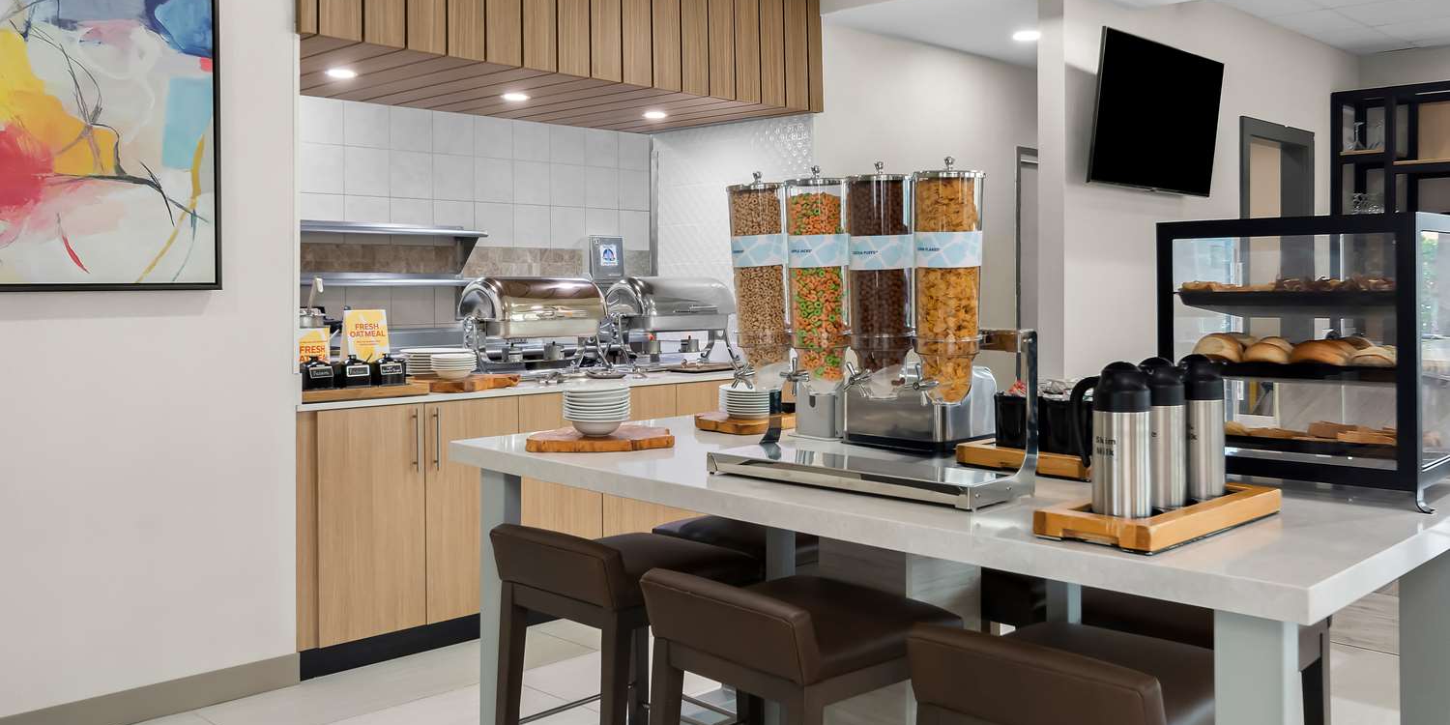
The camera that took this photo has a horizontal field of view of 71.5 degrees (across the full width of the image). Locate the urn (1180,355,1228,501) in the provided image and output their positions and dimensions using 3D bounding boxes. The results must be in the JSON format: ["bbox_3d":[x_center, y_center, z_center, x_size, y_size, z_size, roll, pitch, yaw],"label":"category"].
[{"bbox_3d":[0.951,0.131,2.056,0.150,0.295,0.112,3,4,43],"label":"urn"}]

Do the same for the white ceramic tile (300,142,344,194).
[{"bbox_3d":[-1.765,-0.849,4.397,0.215,0.217,0.012,-3,4,-41],"label":"white ceramic tile"}]

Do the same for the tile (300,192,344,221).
[{"bbox_3d":[-1.765,-0.629,4.397,0.215,0.217,0.012,-3,4,-41],"label":"tile"}]

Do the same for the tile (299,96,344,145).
[{"bbox_3d":[-1.663,-0.998,4.143,0.200,0.188,0.010,-2,3,-40],"label":"tile"}]

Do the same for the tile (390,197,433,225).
[{"bbox_3d":[-1.446,-0.650,4.645,0.215,0.217,0.012,-3,4,-41],"label":"tile"}]

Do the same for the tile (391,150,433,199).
[{"bbox_3d":[-1.364,-0.815,4.386,0.200,0.200,0.010,-2,3,-40],"label":"tile"}]

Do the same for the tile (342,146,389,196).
[{"bbox_3d":[-1.513,-0.805,4.265,0.200,0.200,0.010,-2,3,-40],"label":"tile"}]

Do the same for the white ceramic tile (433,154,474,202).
[{"bbox_3d":[-1.215,-0.828,4.500,0.197,0.200,0.010,-2,4,-41],"label":"white ceramic tile"}]

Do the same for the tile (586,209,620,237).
[{"bbox_3d":[-0.610,-0.660,5.003,0.200,0.200,0.010,-2,3,-40],"label":"tile"}]

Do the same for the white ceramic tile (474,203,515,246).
[{"bbox_3d":[-1.121,-0.668,4.898,0.215,0.217,0.012,-3,4,-41],"label":"white ceramic tile"}]

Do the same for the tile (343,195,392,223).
[{"bbox_3d":[-1.513,-0.602,4.265,0.200,0.200,0.010,-2,3,-40],"label":"tile"}]

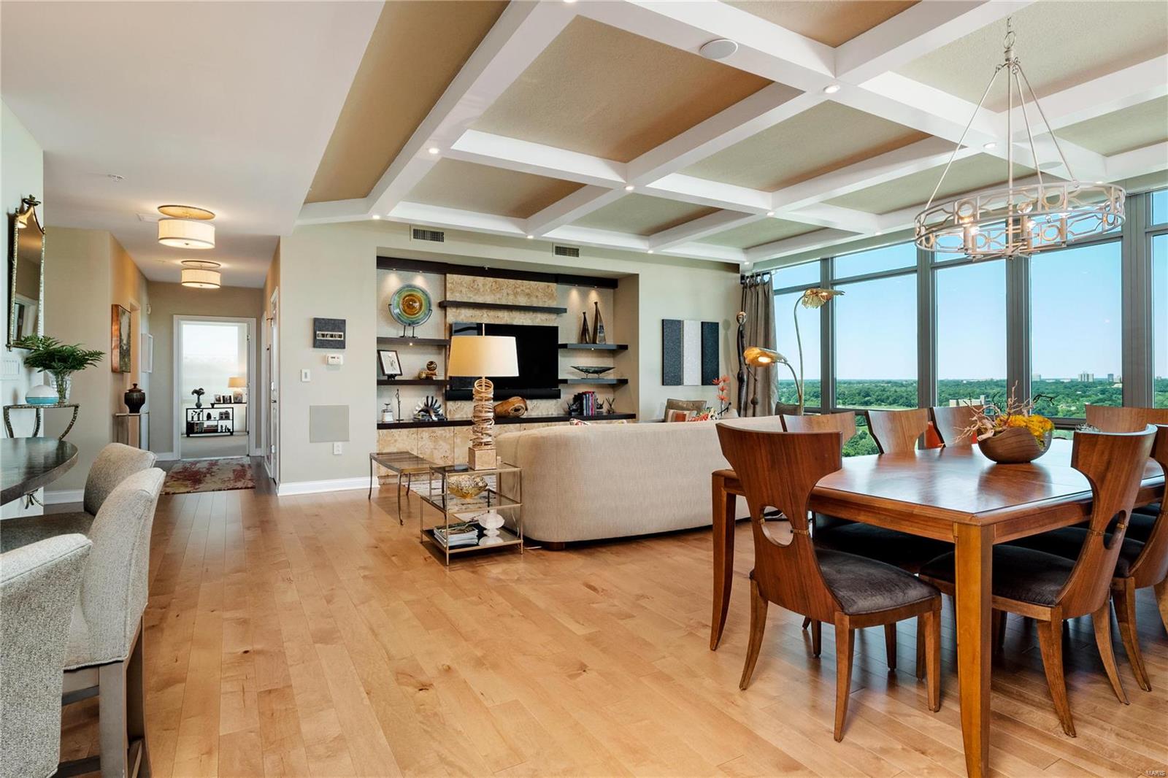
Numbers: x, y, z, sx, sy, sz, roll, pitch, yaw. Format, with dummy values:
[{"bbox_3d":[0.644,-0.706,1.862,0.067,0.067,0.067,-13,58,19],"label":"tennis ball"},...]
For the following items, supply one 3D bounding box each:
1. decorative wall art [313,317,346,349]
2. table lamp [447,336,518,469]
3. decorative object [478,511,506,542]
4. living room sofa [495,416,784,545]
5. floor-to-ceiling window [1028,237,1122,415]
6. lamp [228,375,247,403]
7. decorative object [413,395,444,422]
[{"bbox_3d":[-2.622,-0.577,6.055,0.305,0.320,0.035,0,1,-30],"label":"decorative wall art"},{"bbox_3d":[-0.681,0.089,3.904,0.472,0.879,0.472,-1,1,-29],"label":"table lamp"},{"bbox_3d":[-0.618,0.909,3.878,0.169,0.219,0.169,0,1,0],"label":"decorative object"},{"bbox_3d":[0.655,0.654,4.766,2.620,0.850,0.980,0,1,-30],"label":"living room sofa"},{"bbox_3d":[4.569,-0.535,5.440,0.100,1.600,0.700,-1,1,-31],"label":"floor-to-ceiling window"},{"bbox_3d":[-7.604,0.018,12.848,0.380,0.590,0.380,0,1,-29],"label":"lamp"},{"bbox_3d":[-1.777,0.227,6.778,0.392,0.286,0.151,-1,1,-29],"label":"decorative object"}]

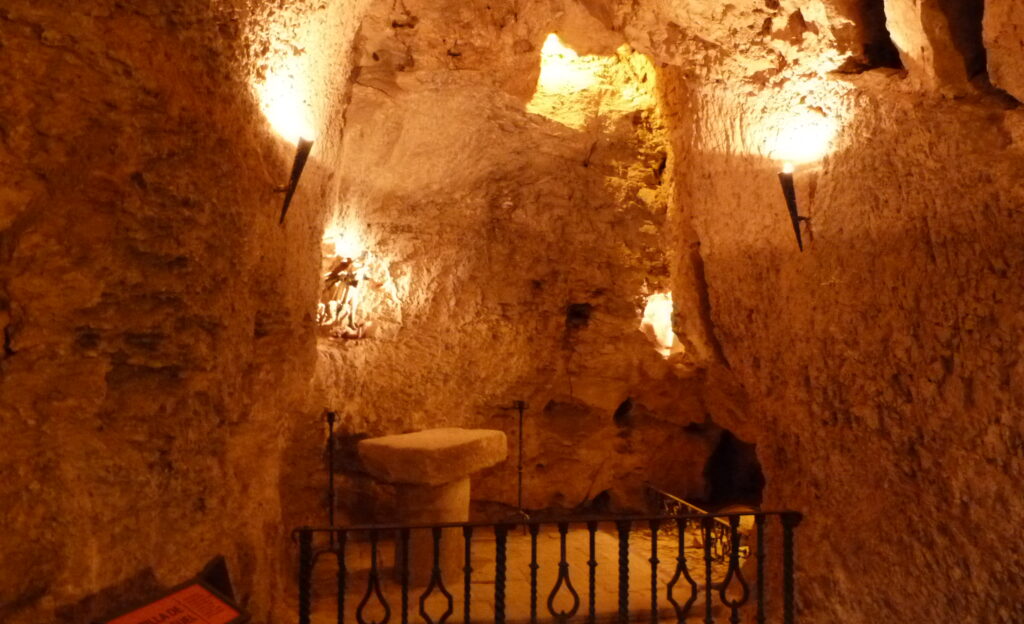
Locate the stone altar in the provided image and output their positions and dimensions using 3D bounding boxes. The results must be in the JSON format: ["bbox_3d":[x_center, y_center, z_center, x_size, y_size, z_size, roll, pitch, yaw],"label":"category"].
[{"bbox_3d":[-0.505,1.315,5.030,0.620,0.920,0.950,0,-1,34],"label":"stone altar"}]

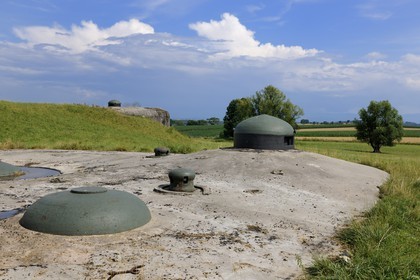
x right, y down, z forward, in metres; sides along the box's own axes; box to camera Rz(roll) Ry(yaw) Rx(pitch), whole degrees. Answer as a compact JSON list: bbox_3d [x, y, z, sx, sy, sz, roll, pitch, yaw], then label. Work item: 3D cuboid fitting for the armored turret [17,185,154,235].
[{"bbox_3d":[-1.998,1.043,7.245,2.100,0.460,2.100,0,2,0],"label":"armored turret"}]

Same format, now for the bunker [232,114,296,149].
[{"bbox_3d":[2.582,-0.376,21.001,2.819,1.615,2.819,0,2,0],"label":"bunker"}]

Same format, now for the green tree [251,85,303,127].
[{"bbox_3d":[16.201,-6.877,107.816,13.156,12.790,12.181,0,2,0],"label":"green tree"}]

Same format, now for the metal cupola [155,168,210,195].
[{"bbox_3d":[-0.651,0.904,10.342,1.200,0.500,1.200,0,2,-10],"label":"metal cupola"}]

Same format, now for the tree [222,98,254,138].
[{"bbox_3d":[6.751,-5.089,104.882,7.816,9.474,7.343,0,2,0],"label":"tree"}]

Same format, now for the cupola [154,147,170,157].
[{"bbox_3d":[-1.982,0.496,18.533,0.647,0.367,0.647,0,2,0],"label":"cupola"}]

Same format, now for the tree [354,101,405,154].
[{"bbox_3d":[22.242,-1.732,57.976,6.280,6.738,6.280,0,2,0],"label":"tree"}]

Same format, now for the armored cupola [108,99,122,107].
[{"bbox_3d":[-12.001,-4.586,56.000,1.660,0.930,1.660,0,2,0],"label":"armored cupola"}]

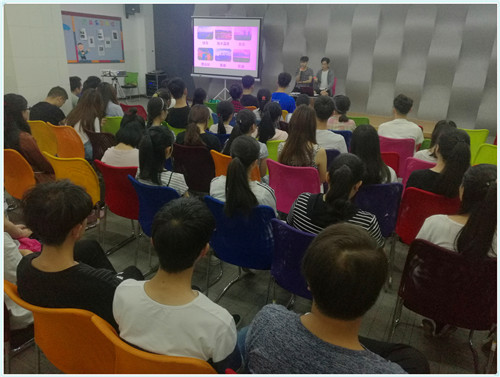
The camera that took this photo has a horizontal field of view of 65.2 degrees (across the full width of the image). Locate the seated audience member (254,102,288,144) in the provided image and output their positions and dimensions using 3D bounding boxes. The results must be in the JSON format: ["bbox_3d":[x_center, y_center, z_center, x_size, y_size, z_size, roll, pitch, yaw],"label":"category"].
[{"bbox_3d":[0.280,-0.355,4.136,0.460,1.120,0.750,9,21,19],"label":"seated audience member"}]

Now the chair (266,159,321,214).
[{"bbox_3d":[0.404,0.133,3.273,0.460,0.800,0.520,11,22,24],"label":"chair"}]

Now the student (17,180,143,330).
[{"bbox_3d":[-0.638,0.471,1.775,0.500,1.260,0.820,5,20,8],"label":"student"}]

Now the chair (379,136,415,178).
[{"bbox_3d":[1.544,-0.193,4.367,0.480,0.830,0.550,8,21,13],"label":"chair"}]

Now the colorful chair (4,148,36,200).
[{"bbox_3d":[-1.918,-0.010,3.557,0.470,0.860,0.560,12,22,26],"label":"colorful chair"}]

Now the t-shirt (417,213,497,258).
[{"bbox_3d":[1.031,0.318,1.947,0.440,0.520,0.280,9,21,19],"label":"t-shirt"}]

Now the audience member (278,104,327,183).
[{"bbox_3d":[0.522,-0.151,3.595,0.460,1.270,0.780,10,21,21],"label":"audience member"}]

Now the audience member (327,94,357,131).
[{"bbox_3d":[0.985,-0.476,4.491,0.450,1.220,0.720,8,21,14],"label":"audience member"}]

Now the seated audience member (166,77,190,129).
[{"bbox_3d":[-0.657,-0.671,4.818,0.480,1.330,0.780,9,21,19],"label":"seated audience member"}]

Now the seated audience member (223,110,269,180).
[{"bbox_3d":[0.008,-0.109,3.389,0.450,1.220,0.720,11,22,21],"label":"seated audience member"}]

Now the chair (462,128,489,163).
[{"bbox_3d":[2.692,-0.409,5.130,0.470,0.860,0.560,6,20,9],"label":"chair"}]

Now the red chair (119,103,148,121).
[{"bbox_3d":[-1.490,-0.789,5.556,0.480,0.830,0.550,13,23,24],"label":"red chair"}]

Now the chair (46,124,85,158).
[{"bbox_3d":[-1.867,-0.337,4.465,0.470,0.860,0.560,12,22,25],"label":"chair"}]

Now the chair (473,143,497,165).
[{"bbox_3d":[2.558,-0.078,4.205,0.470,0.860,0.560,8,21,16],"label":"chair"}]

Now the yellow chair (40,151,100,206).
[{"bbox_3d":[-1.295,0.083,3.264,0.480,0.830,0.550,10,22,20],"label":"yellow chair"}]

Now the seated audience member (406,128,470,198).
[{"bbox_3d":[1.320,0.115,2.870,0.460,1.170,0.750,8,21,15],"label":"seated audience member"}]

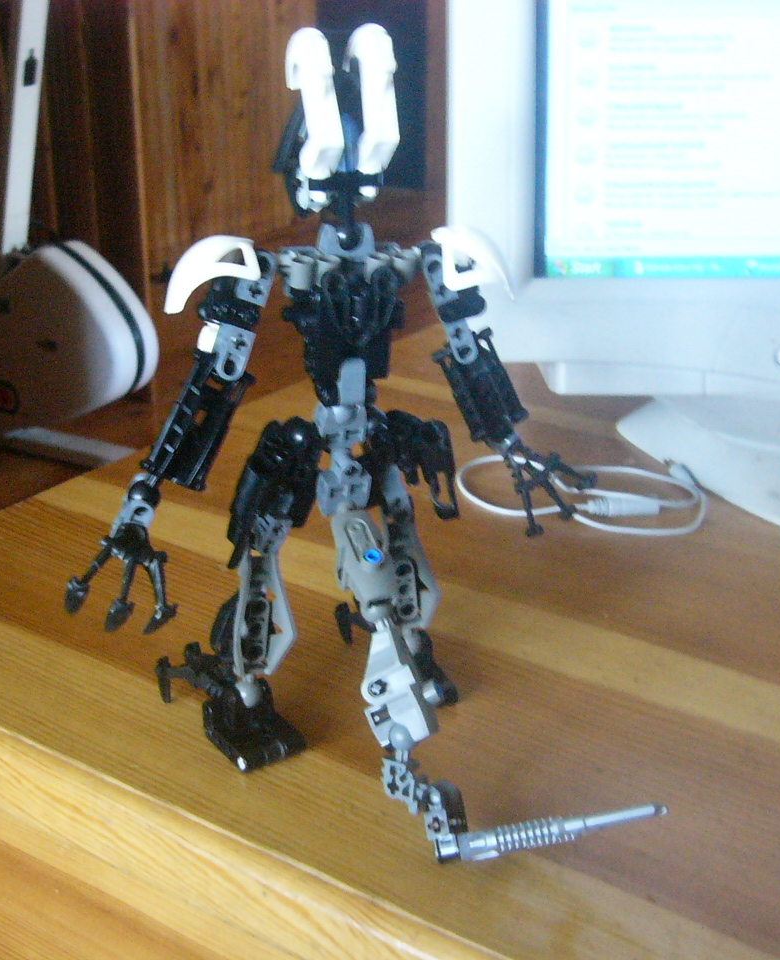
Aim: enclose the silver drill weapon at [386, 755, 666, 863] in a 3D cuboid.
[{"bbox_3d":[0.042,0.095,0.397,0.087,0.023,0.034,-6,23,-15],"label":"silver drill weapon"}]

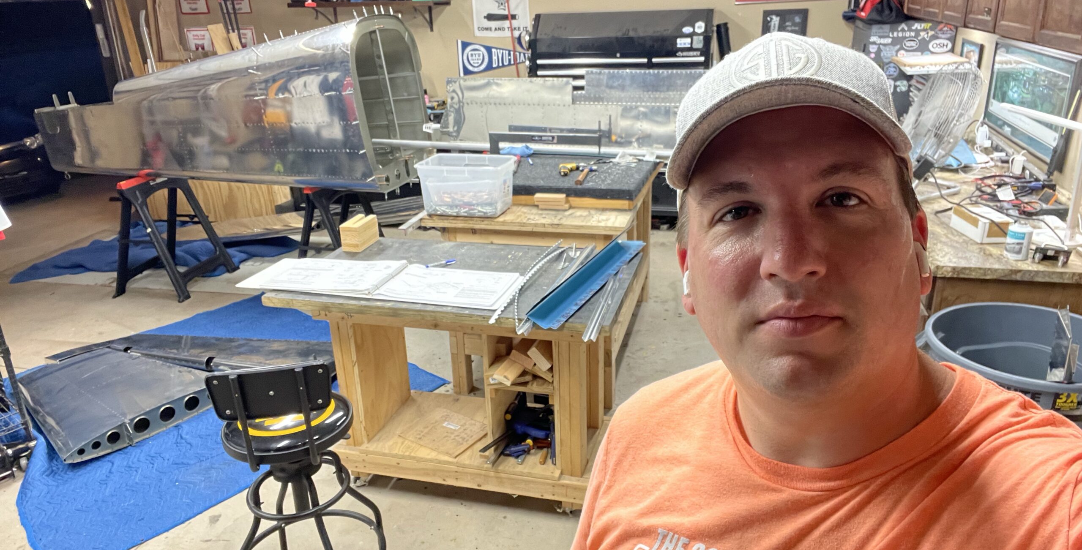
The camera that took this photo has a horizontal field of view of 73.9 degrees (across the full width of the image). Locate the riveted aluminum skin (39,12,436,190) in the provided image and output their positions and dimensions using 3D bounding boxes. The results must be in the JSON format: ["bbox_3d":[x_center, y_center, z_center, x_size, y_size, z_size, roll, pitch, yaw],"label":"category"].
[{"bbox_3d":[-2.167,-1.100,4.547,2.810,0.955,0.730,4,23,17],"label":"riveted aluminum skin"}]

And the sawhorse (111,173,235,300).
[{"bbox_3d":[-2.600,-0.312,4.971,0.570,0.795,0.650,2,23,12],"label":"sawhorse"}]

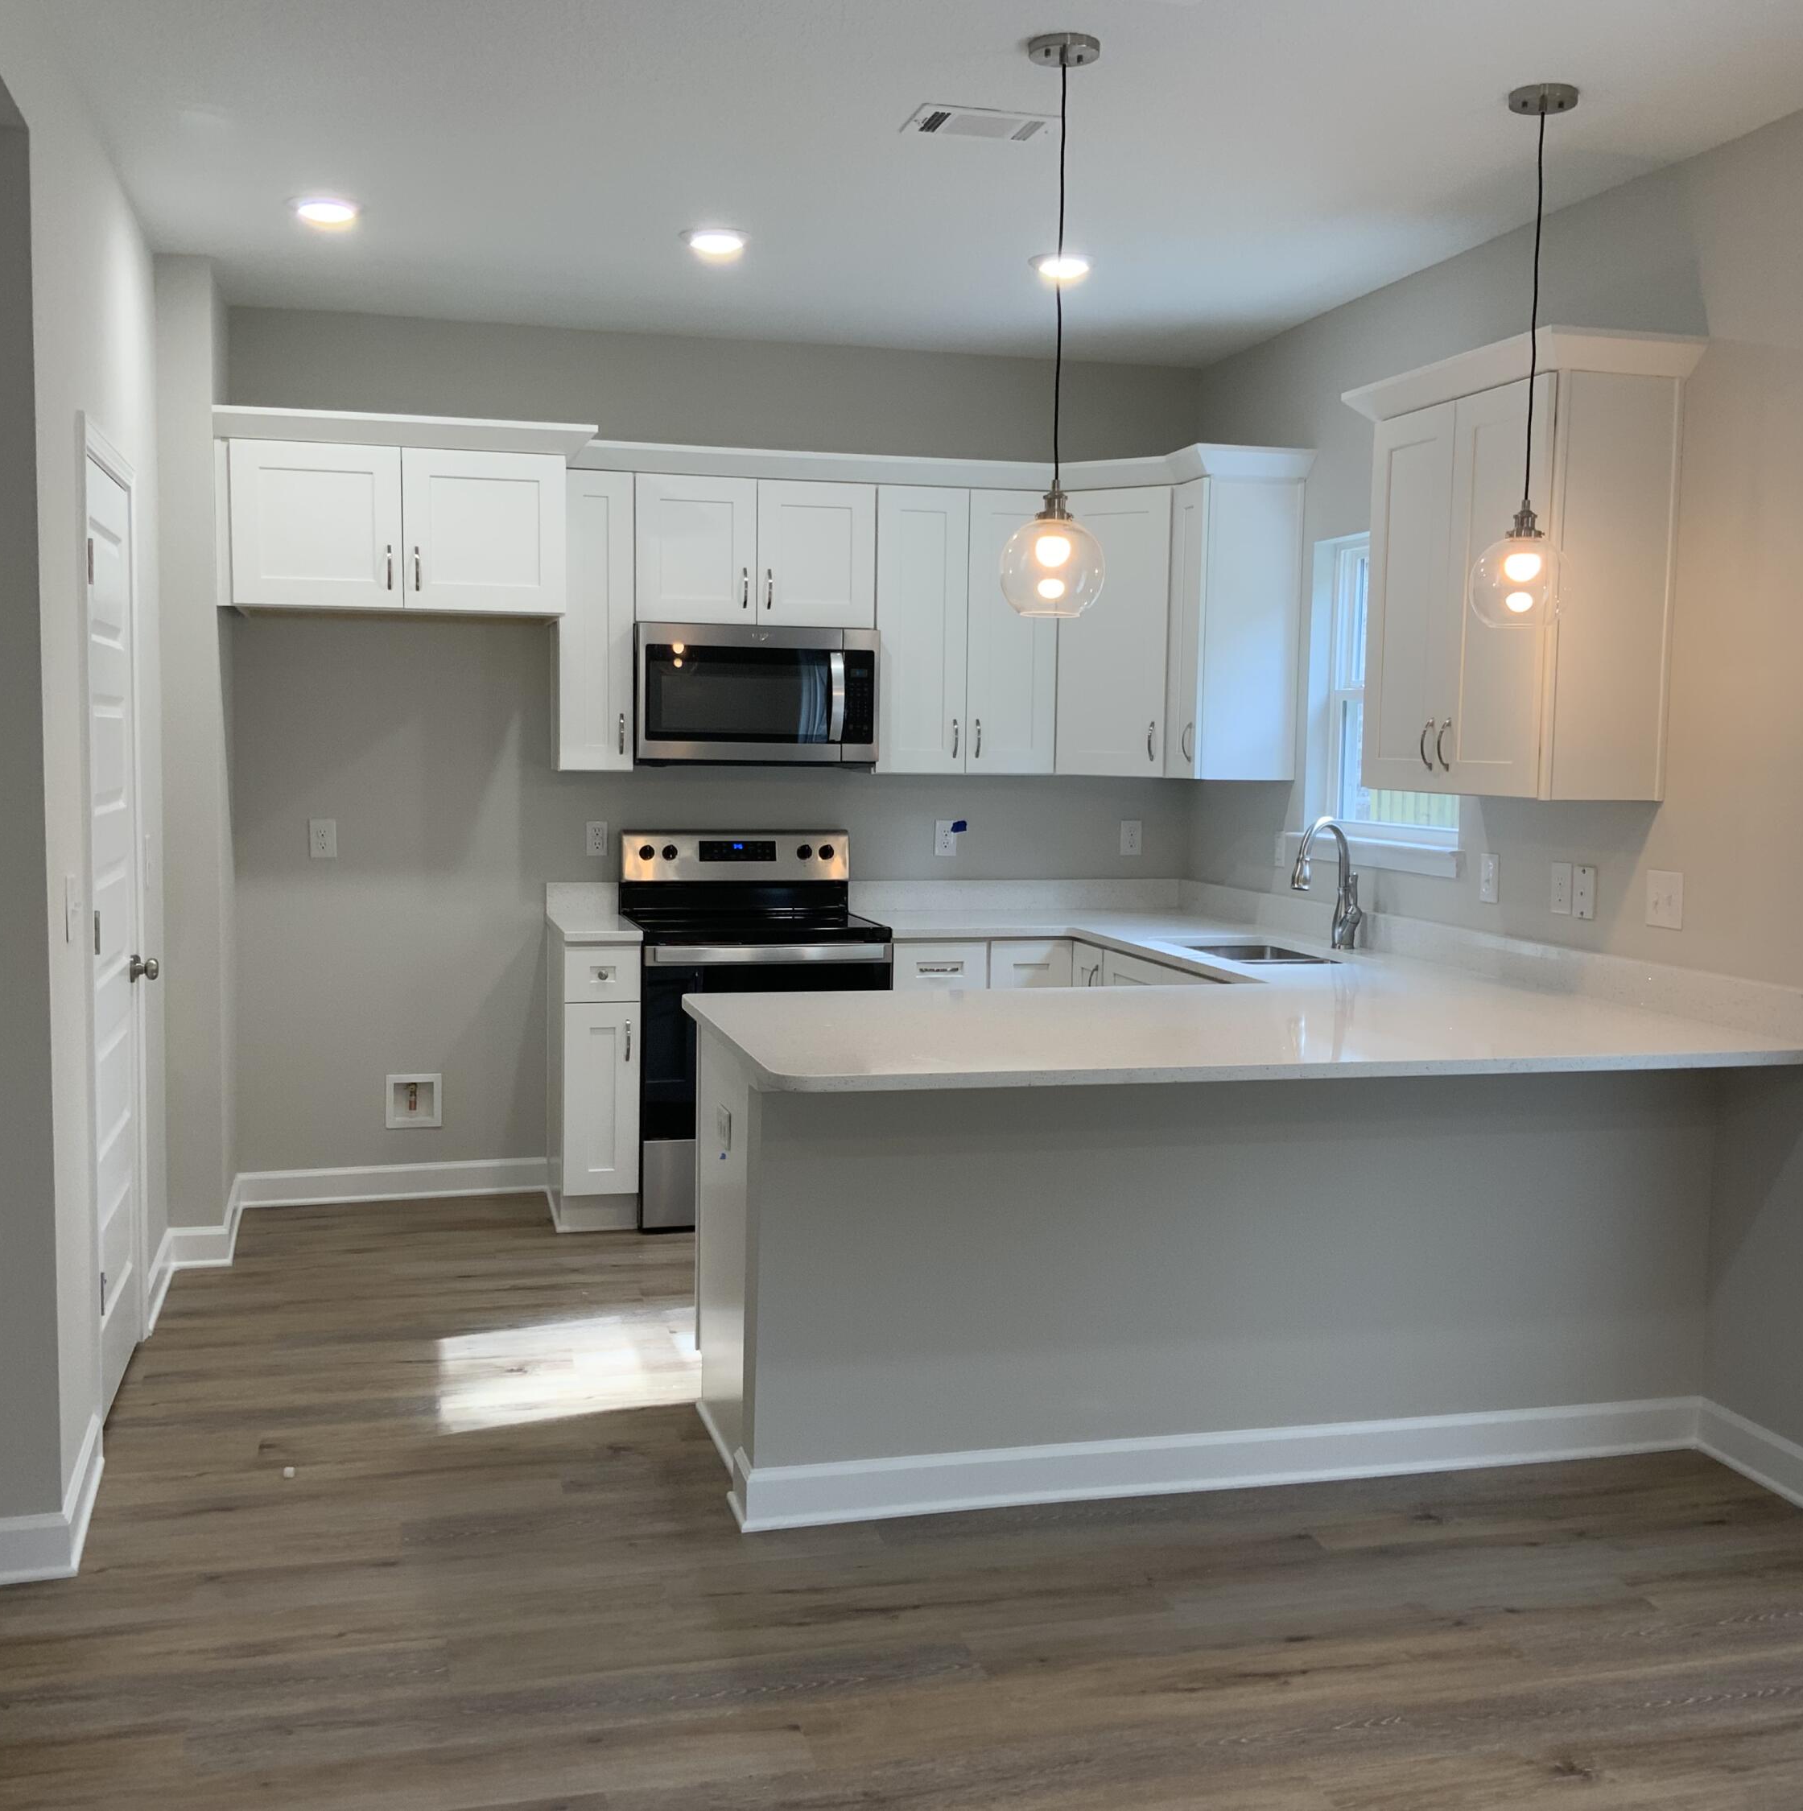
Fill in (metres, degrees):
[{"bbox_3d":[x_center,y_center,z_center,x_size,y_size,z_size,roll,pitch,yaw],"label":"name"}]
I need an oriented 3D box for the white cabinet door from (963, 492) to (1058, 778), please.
[{"bbox_3d":[0.359,-0.874,6.518,0.301,0.901,0.025,0,5,-15],"label":"white cabinet door"}]

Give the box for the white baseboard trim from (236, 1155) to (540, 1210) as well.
[{"bbox_3d":[-1.623,0.887,6.481,0.970,0.112,0.025,0,5,-15],"label":"white baseboard trim"}]

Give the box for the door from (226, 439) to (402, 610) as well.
[{"bbox_3d":[-1.628,-1.059,5.655,0.455,0.447,0.025,0,5,-15],"label":"door"}]

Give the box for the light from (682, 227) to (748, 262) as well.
[{"bbox_3d":[-0.480,-1.703,5.204,0.177,0.025,0.177,-1,5,-15],"label":"light"}]

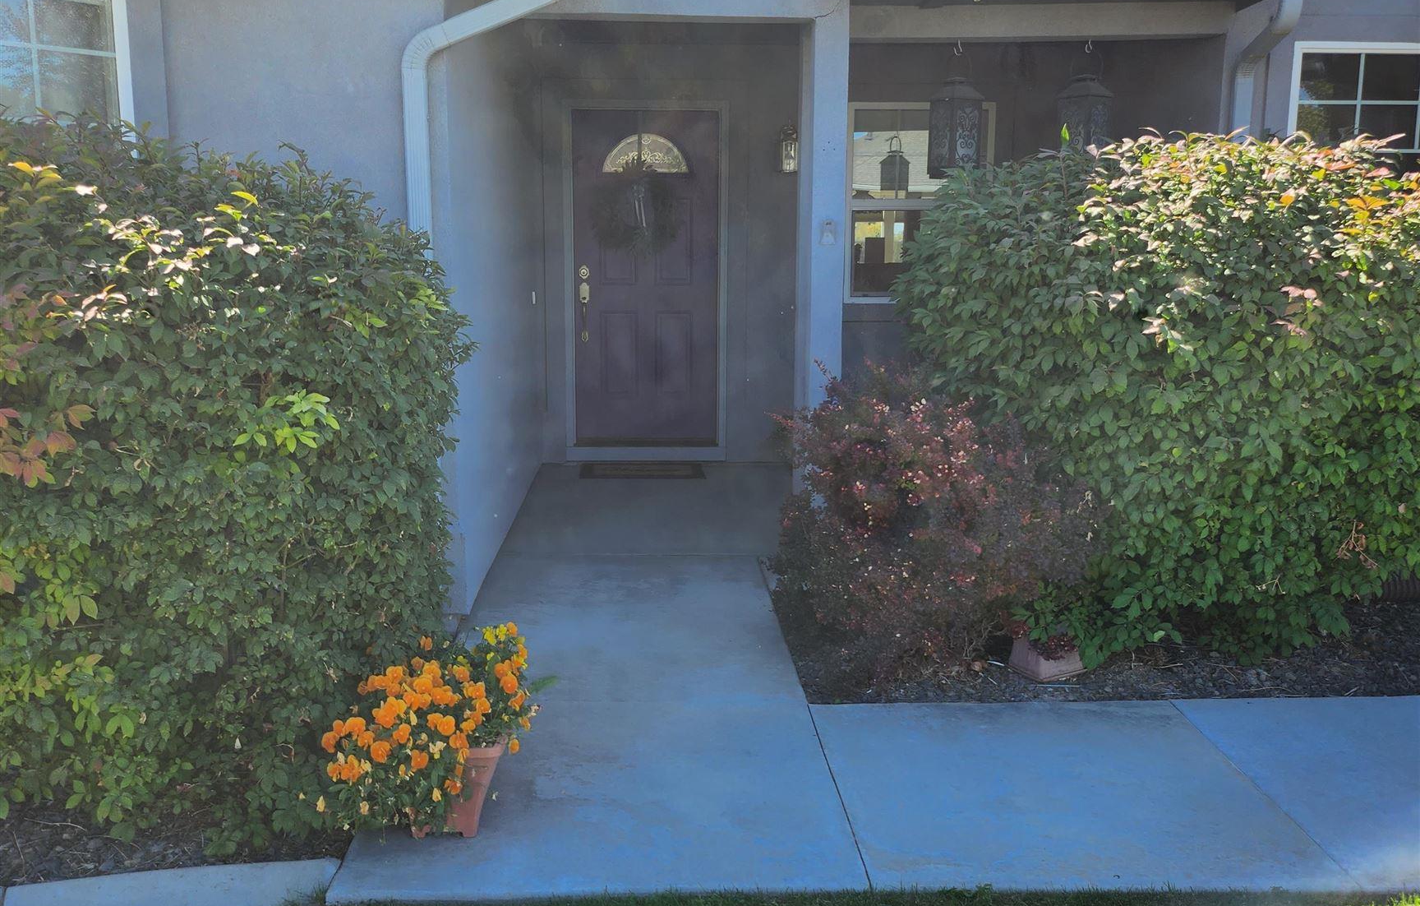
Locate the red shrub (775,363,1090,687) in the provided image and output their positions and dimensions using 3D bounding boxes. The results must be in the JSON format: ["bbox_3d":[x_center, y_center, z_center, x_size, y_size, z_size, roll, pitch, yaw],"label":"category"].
[{"bbox_3d":[0.784,0.167,4.774,1.091,1.071,0.918,0,10,-2],"label":"red shrub"}]

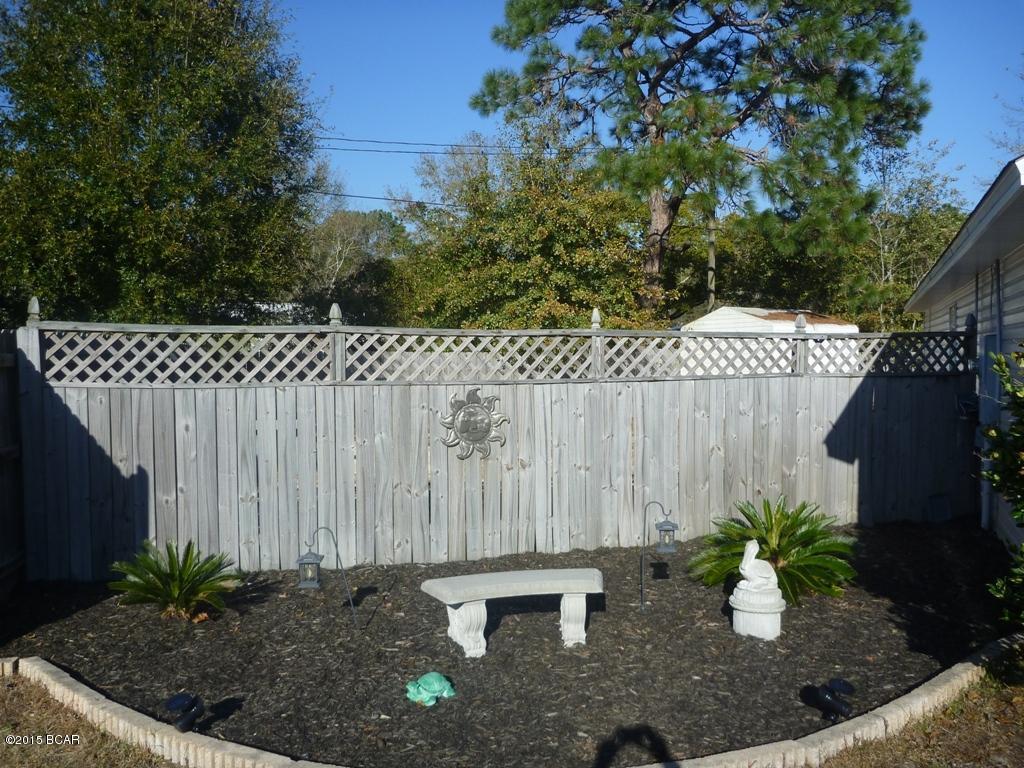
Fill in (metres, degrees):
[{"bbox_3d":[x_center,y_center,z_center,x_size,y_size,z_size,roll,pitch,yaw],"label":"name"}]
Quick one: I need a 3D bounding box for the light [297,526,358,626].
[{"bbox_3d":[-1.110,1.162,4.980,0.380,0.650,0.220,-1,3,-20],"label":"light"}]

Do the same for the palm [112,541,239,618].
[{"bbox_3d":[-2.150,1.210,5.250,0.810,0.480,0.790,-1,3,-11],"label":"palm"}]

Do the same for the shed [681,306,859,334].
[{"bbox_3d":[4.700,-0.185,15.200,2.450,2.360,2.350,-2,3,-35],"label":"shed"}]

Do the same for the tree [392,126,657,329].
[{"bbox_3d":[0.260,-2.200,17.000,5.600,6.300,5.400,-1,3,-11],"label":"tree"}]

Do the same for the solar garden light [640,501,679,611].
[{"bbox_3d":[0.970,1.125,5.460,0.250,0.710,0.150,0,3,-6],"label":"solar garden light"}]

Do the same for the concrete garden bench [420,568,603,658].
[{"bbox_3d":[0.020,1.308,4.760,1.060,0.410,0.380,-1,3,-14],"label":"concrete garden bench"}]

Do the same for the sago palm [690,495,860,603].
[{"bbox_3d":[1.850,1.130,5.880,1.200,0.650,1.150,-1,3,-11],"label":"sago palm"}]

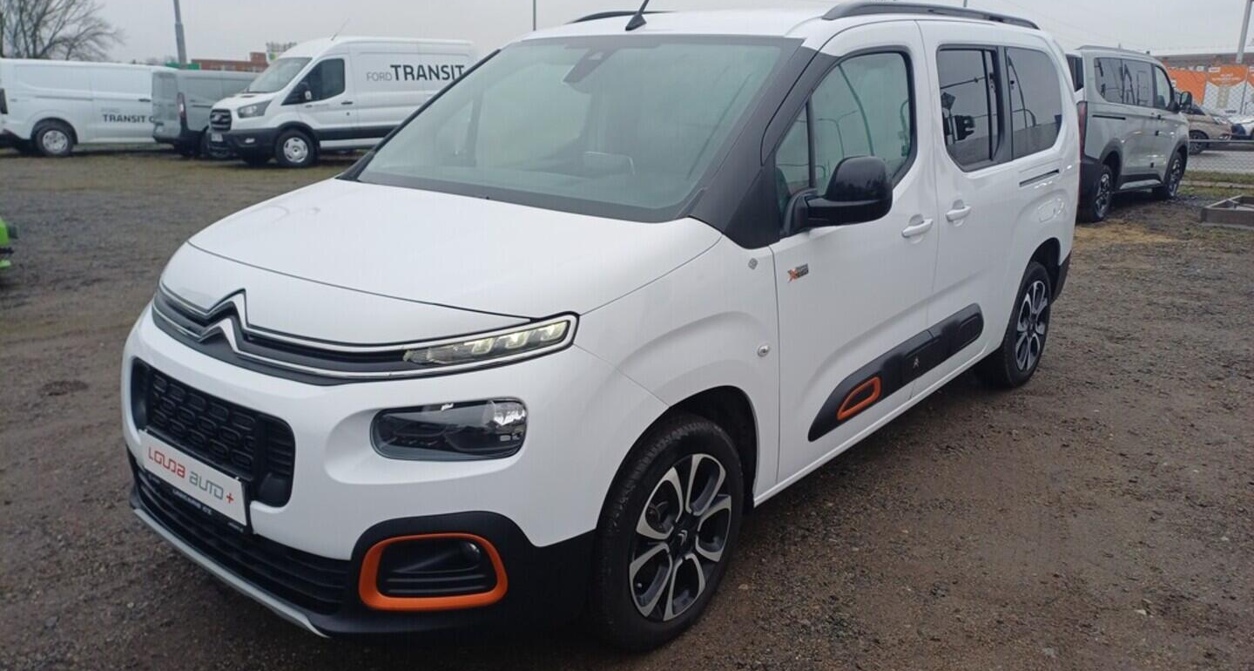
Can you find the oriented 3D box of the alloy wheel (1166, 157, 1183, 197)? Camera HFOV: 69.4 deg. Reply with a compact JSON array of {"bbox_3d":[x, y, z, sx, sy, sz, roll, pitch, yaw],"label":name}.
[{"bbox_3d":[7.603,-2.229,12.711,0.200,0.510,0.510,15,21,42],"label":"alloy wheel"}]

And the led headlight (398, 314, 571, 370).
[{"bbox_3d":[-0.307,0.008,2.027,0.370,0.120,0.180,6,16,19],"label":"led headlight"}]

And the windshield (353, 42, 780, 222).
[{"bbox_3d":[-0.208,-0.738,3.015,1.410,0.160,0.900,14,53,38],"label":"windshield"}]

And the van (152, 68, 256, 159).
[{"bbox_3d":[-8.561,-5.305,21.465,4.600,1.840,1.850,-14,21,-42],"label":"van"}]

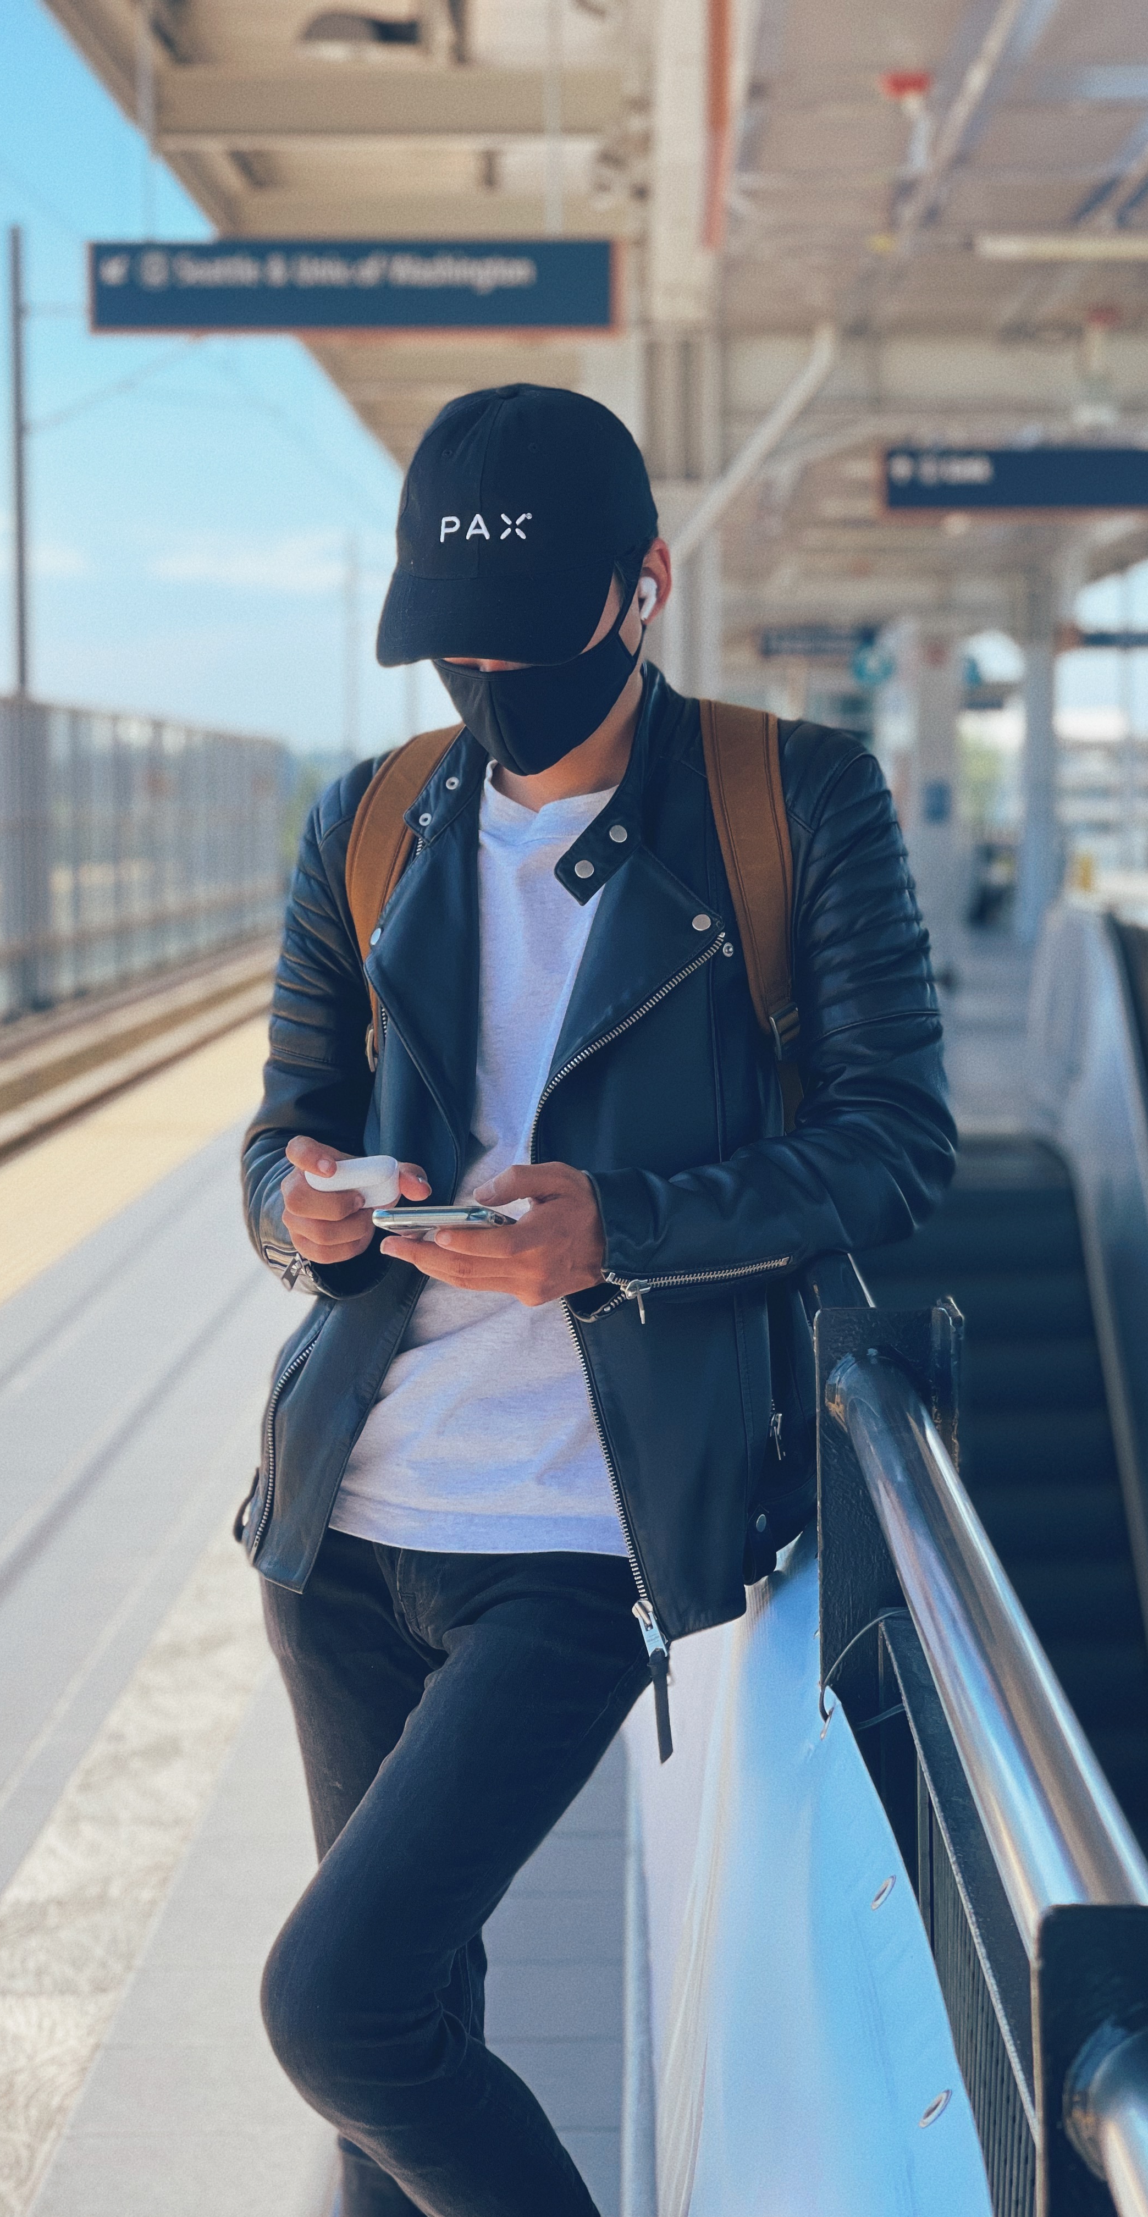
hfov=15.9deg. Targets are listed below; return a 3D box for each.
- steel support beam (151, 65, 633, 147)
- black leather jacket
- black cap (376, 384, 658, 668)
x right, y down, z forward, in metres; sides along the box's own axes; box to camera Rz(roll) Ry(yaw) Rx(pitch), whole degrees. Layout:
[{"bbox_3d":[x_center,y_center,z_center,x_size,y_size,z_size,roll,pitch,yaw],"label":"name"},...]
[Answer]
[{"bbox_3d":[-0.820,-4.521,18.400,2.120,0.320,0.270,0,4,1],"label":"steel support beam"},{"bbox_3d":[0.014,0.017,2.790,0.485,0.655,0.365,2,5,21],"label":"black leather jacket"},{"bbox_3d":[-0.041,-0.388,2.760,0.178,0.155,0.262,1,21,18],"label":"black cap"}]

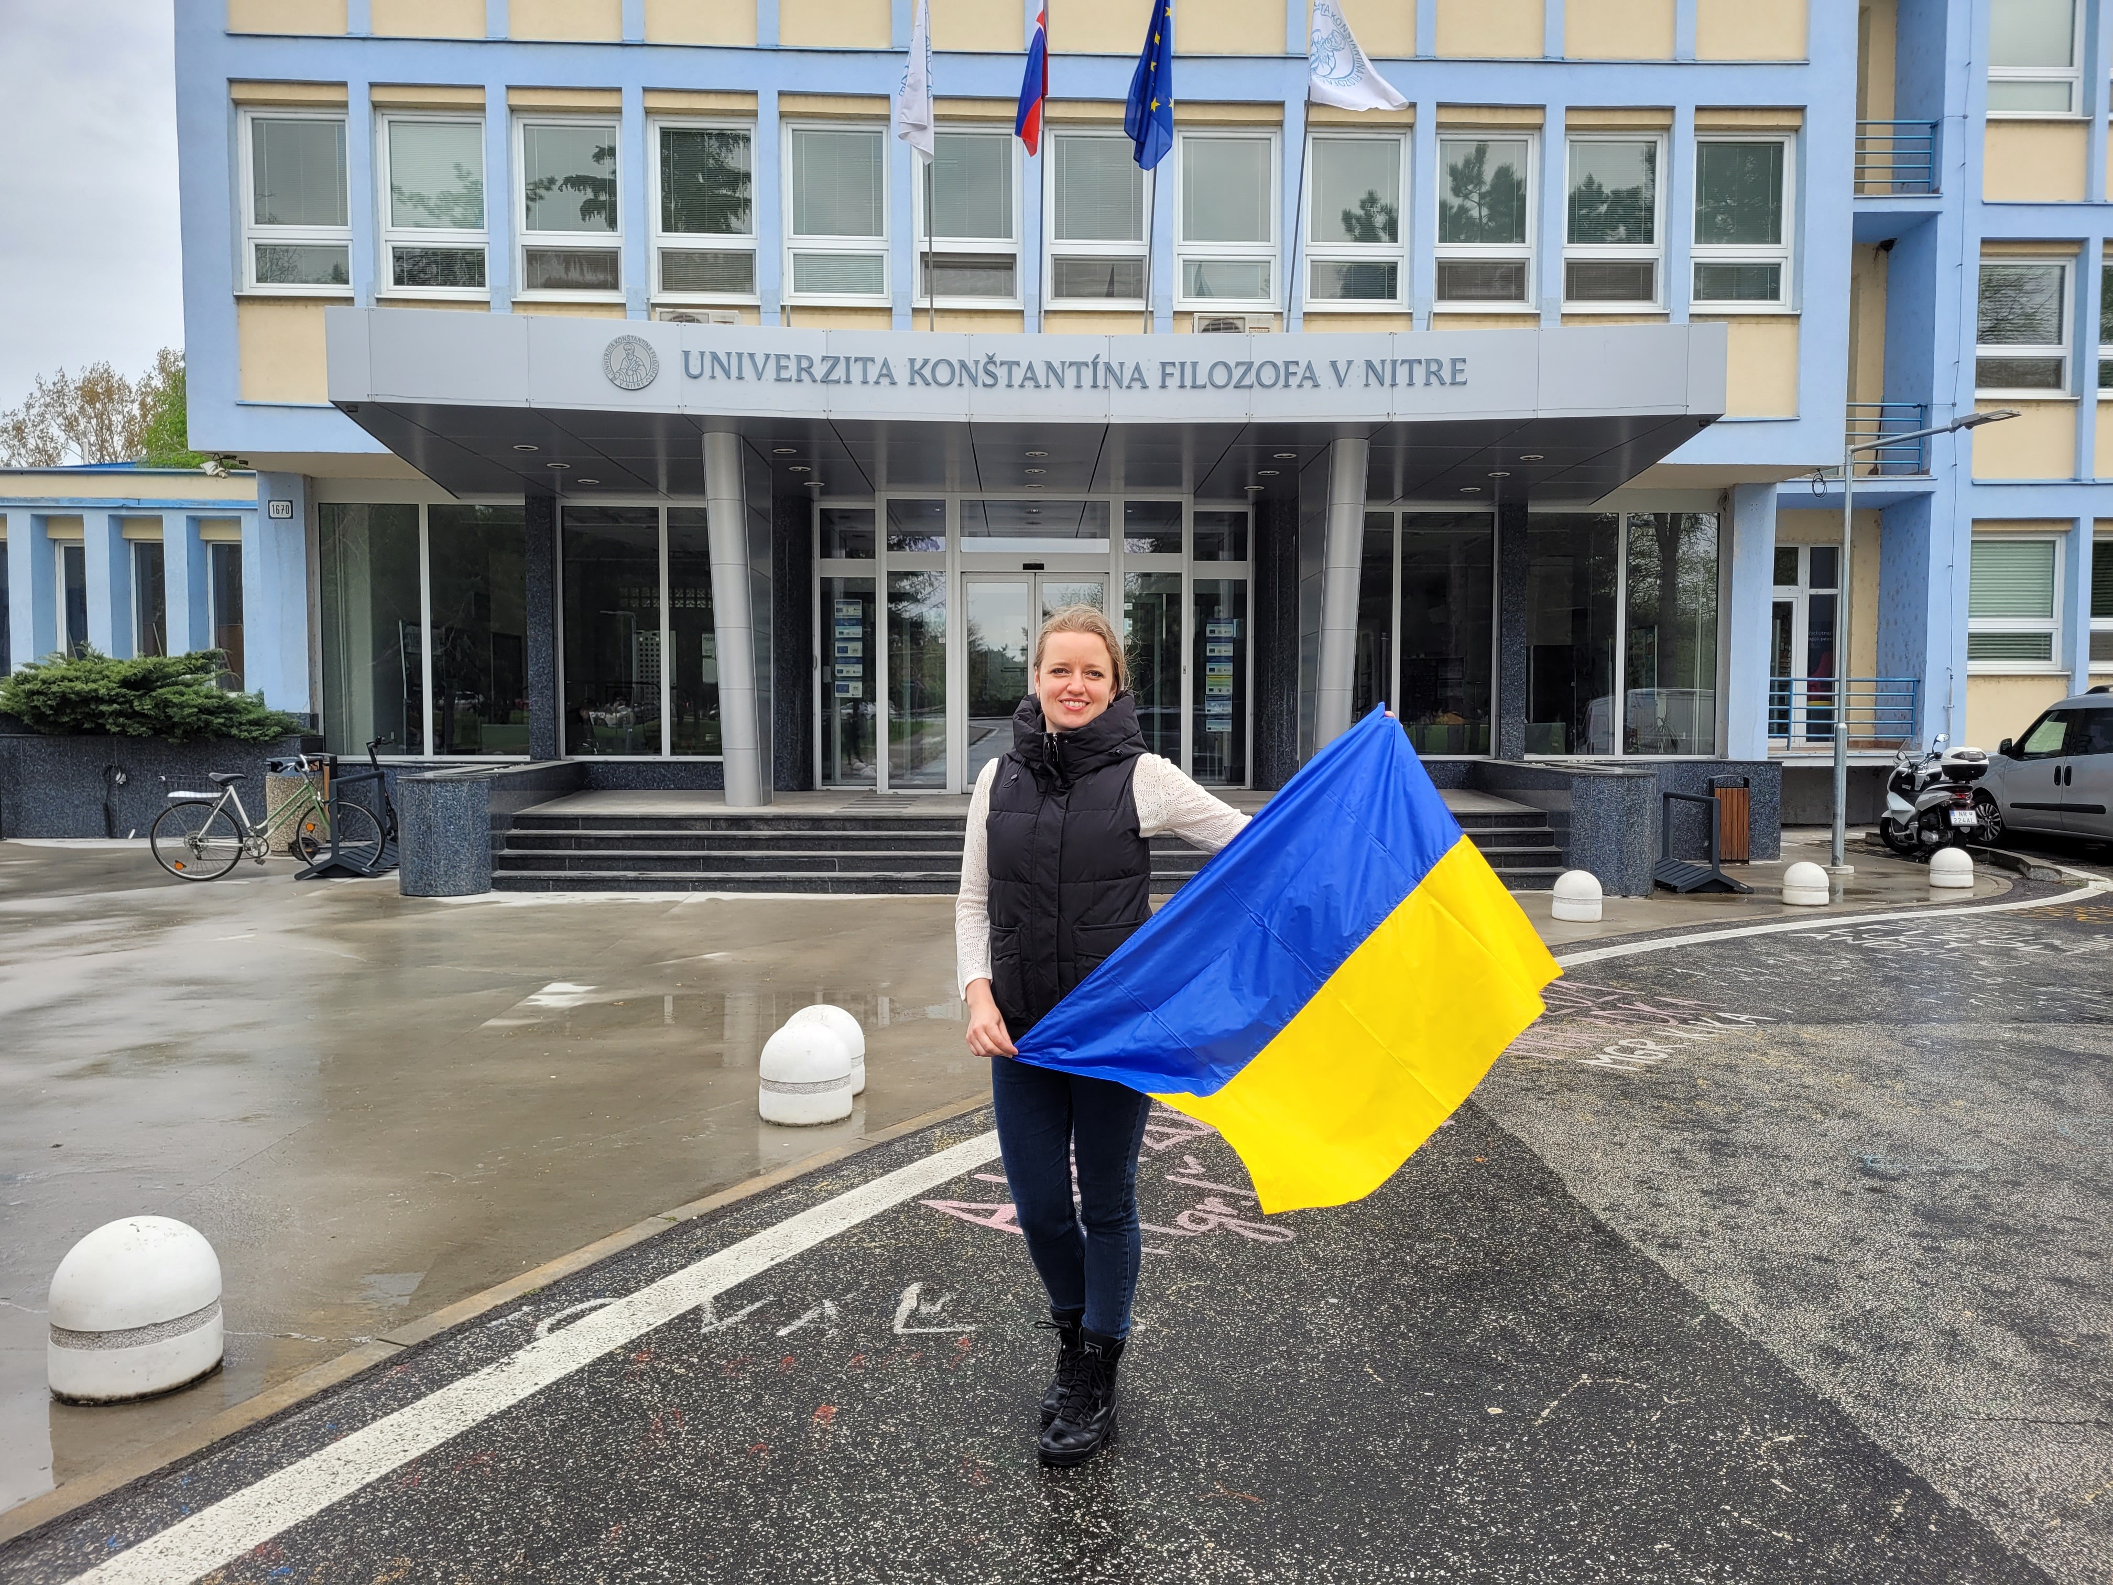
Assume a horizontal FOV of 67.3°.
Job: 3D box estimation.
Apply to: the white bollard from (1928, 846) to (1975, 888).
[{"bbox_3d":[7.818,0.655,13.850,0.333,0.340,0.333,0,3,-2],"label":"white bollard"}]

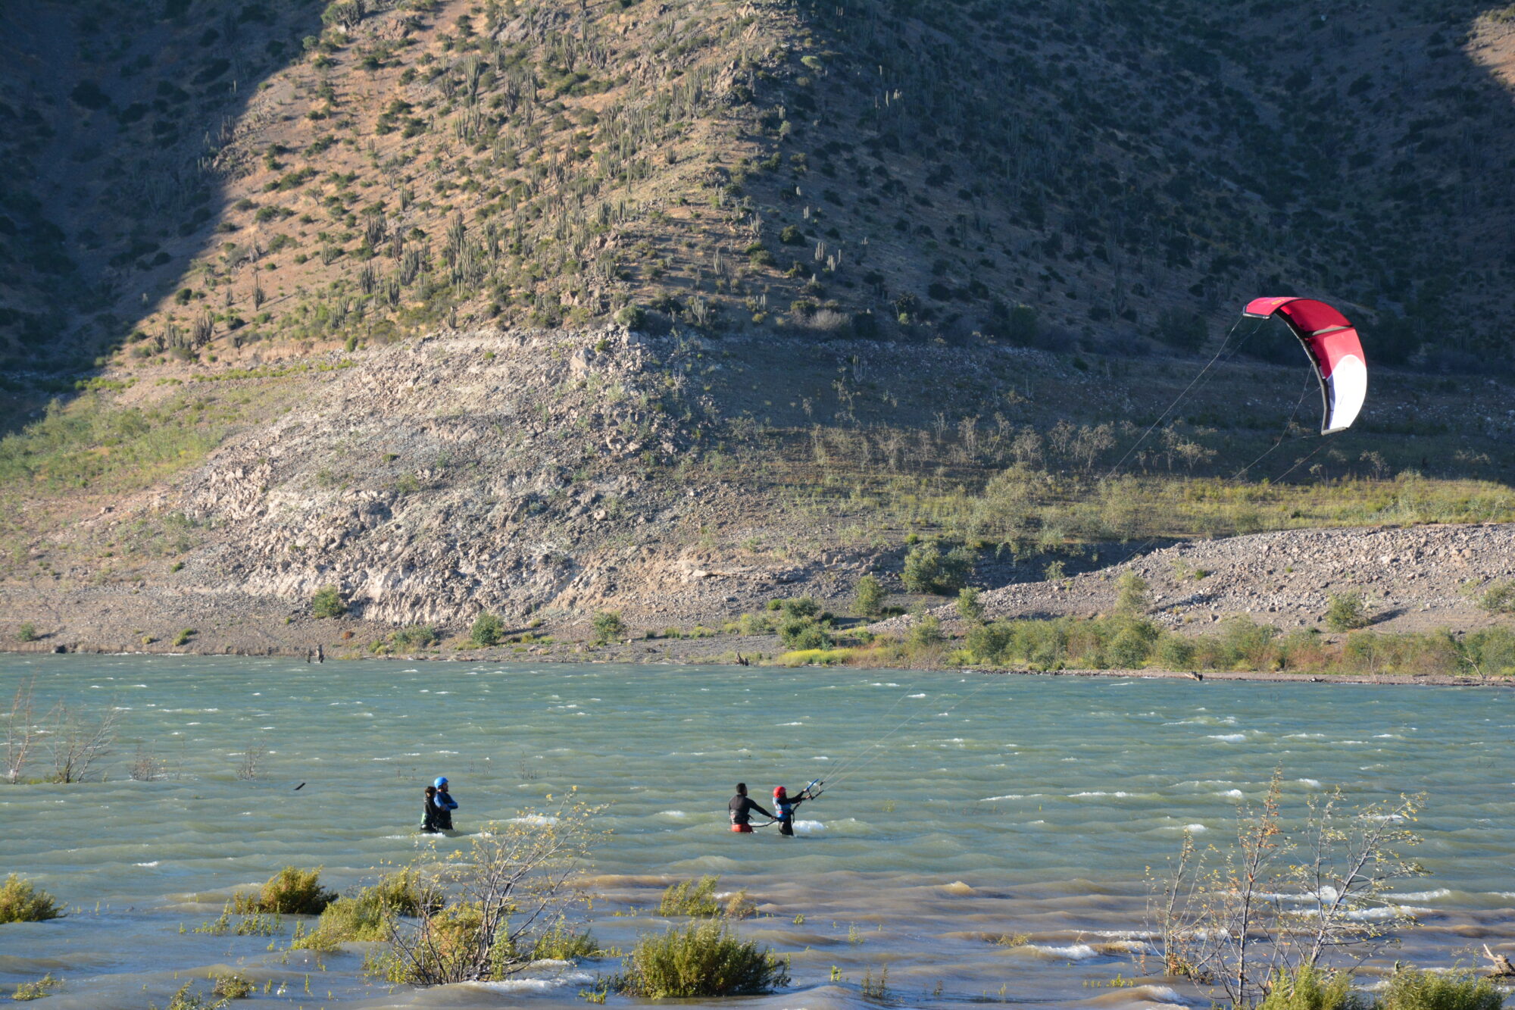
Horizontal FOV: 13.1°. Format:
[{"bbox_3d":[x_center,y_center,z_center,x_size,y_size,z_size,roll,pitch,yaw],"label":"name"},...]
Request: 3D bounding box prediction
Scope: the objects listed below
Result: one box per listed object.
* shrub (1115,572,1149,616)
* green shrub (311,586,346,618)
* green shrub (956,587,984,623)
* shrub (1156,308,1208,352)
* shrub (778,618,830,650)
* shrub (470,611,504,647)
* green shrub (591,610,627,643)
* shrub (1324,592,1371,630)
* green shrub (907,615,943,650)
[{"bbox_3d":[19.449,4.641,343.000,1.670,2.210,1.540,0,-1,0],"label":"shrub"},{"bbox_3d":[-26.143,5.908,402.000,2.030,1.960,1.860,0,-1,0],"label":"green shrub"},{"bbox_3d":[11.191,5.270,348.000,1.450,1.880,1.340,0,-1,0],"label":"green shrub"},{"bbox_3d":[31.150,-12.865,485.000,3.710,3.200,3.410,0,-1,0],"label":"shrub"},{"bbox_3d":[2.569,7.091,363.000,2.780,1.770,2.550,0,-1,0],"label":"shrub"},{"bbox_3d":[-15.761,7.245,385.000,2.010,2.010,1.850,0,-1,0],"label":"shrub"},{"bbox_3d":[-8.691,7.107,385.000,1.940,1.870,1.790,0,-1,0],"label":"green shrub"},{"bbox_3d":[29.025,5.242,325.000,2.150,1.920,1.980,0,-1,0],"label":"shrub"},{"bbox_3d":[8.904,6.743,350.000,1.890,1.890,1.740,0,-1,0],"label":"green shrub"}]

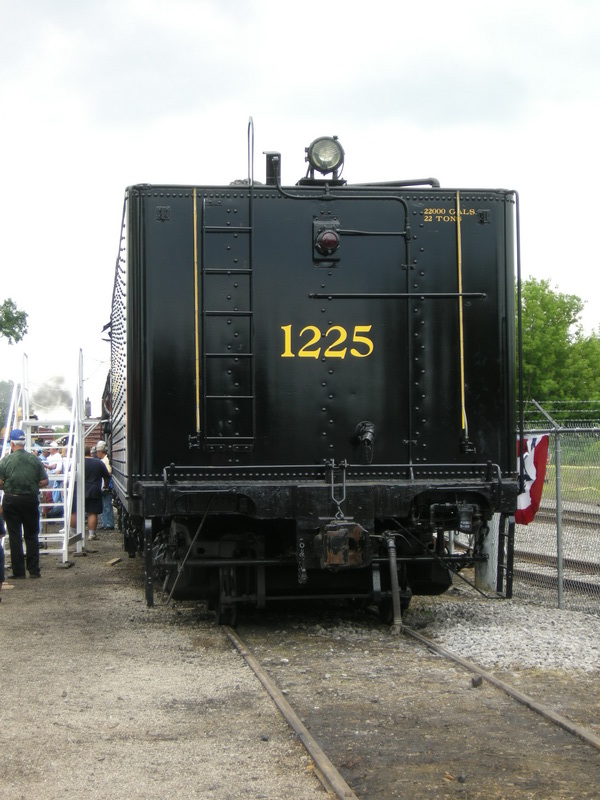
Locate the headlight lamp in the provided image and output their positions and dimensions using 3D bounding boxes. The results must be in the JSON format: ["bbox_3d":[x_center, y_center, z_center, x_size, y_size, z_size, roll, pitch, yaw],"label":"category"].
[{"bbox_3d":[0.211,-1.989,14.176,0.300,0.315,0.270,0,-2,-7],"label":"headlight lamp"}]

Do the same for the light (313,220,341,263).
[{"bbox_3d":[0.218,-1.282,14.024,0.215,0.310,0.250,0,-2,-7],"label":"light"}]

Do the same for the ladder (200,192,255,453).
[{"bbox_3d":[-0.577,-0.618,13.994,0.420,2.080,0.090,0,-2,-7],"label":"ladder"}]

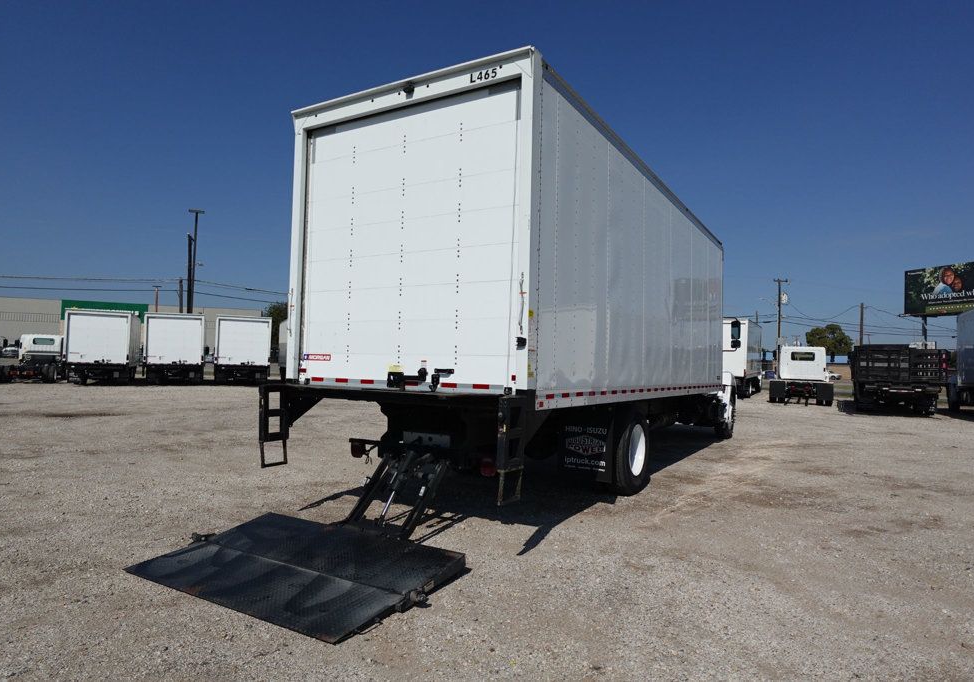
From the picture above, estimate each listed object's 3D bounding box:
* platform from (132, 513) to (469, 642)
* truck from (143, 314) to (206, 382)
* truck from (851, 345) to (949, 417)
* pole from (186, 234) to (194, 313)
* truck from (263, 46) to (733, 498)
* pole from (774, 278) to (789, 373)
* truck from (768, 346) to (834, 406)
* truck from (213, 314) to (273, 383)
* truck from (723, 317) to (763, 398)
[{"bbox_3d":[-1.363,1.573,4.105,2.080,0.140,1.300,0,-2,33],"label":"platform"},{"bbox_3d":[-15.716,0.378,28.985,2.450,3.100,7.000,2,-1,-27],"label":"truck"},{"bbox_3d":[15.512,1.347,22.066,2.450,2.450,7.800,0,-2,30],"label":"truck"},{"bbox_3d":[-21.688,-2.846,41.500,0.400,9.851,0.400,1,-1,0],"label":"pole"},{"bbox_3d":[1.817,-0.065,9.032,2.580,3.880,10.400,0,-2,33],"label":"truck"},{"bbox_3d":[32.052,-1.363,62.000,1.600,10.902,0.500,1,-1,0],"label":"pole"},{"bbox_3d":[13.841,1.404,24.939,2.250,2.300,7.200,0,-2,30],"label":"truck"},{"bbox_3d":[-13.236,0.439,30.621,2.450,3.050,7.000,2,-1,-26],"label":"truck"},{"bbox_3d":[11.318,0.906,26.629,2.460,3.250,8.400,0,-2,30],"label":"truck"}]

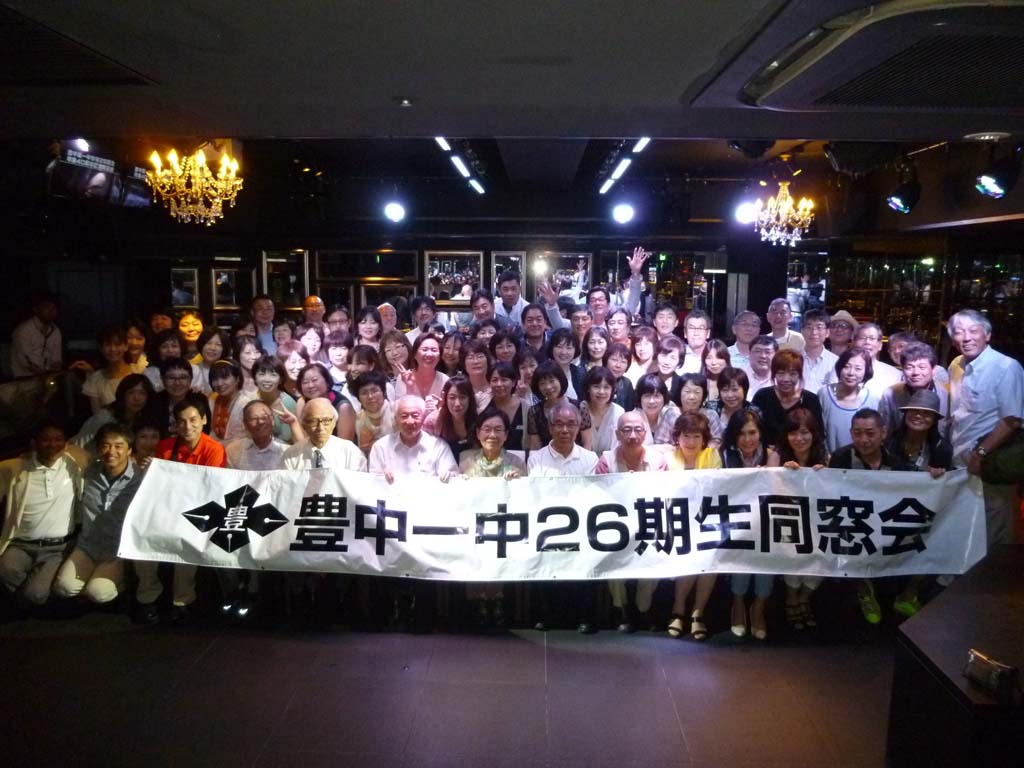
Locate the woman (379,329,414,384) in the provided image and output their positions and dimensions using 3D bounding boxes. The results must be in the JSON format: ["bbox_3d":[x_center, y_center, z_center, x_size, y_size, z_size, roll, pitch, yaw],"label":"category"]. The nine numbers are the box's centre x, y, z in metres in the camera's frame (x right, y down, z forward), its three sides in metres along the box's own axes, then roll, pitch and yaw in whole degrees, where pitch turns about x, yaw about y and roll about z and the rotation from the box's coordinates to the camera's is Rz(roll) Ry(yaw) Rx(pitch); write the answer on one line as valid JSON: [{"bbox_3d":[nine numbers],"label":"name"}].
[{"bbox_3d":[-0.804,0.430,5.253,0.450,1.600,0.380,0,8,-6],"label":"woman"}]

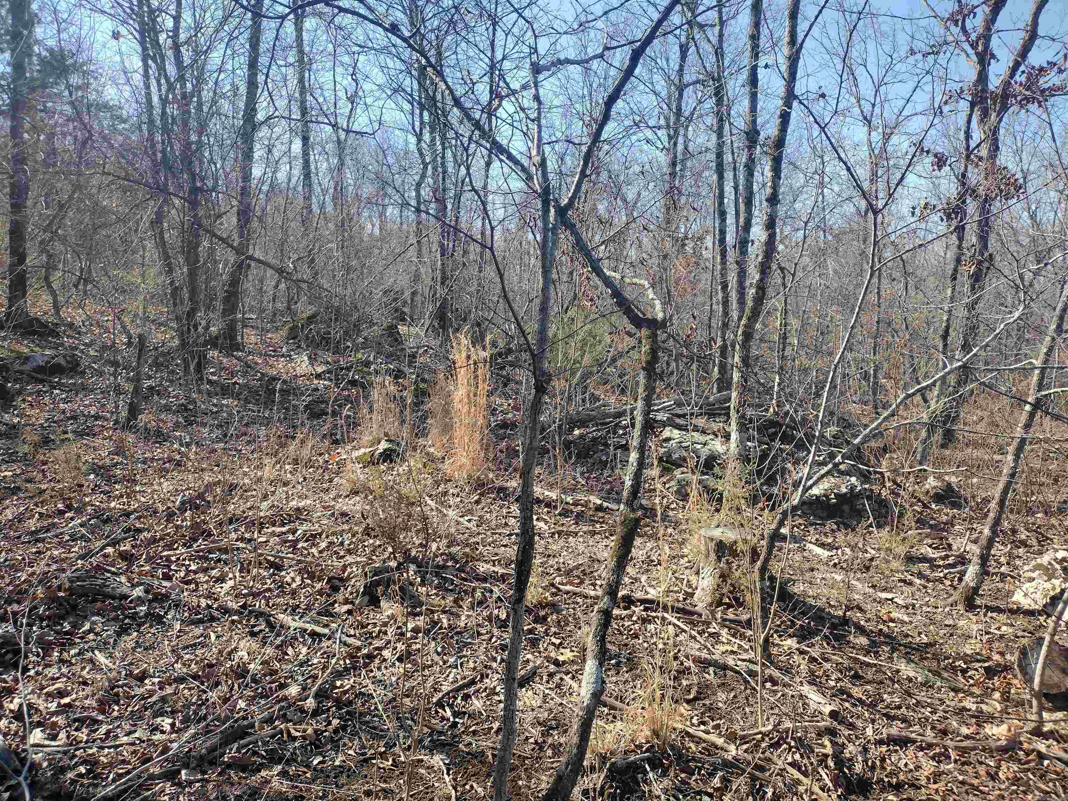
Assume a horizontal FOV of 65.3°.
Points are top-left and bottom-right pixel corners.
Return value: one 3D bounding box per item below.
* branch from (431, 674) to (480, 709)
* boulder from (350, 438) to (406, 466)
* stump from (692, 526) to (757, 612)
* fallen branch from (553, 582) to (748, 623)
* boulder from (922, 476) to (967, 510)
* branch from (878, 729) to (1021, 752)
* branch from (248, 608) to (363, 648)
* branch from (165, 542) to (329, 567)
[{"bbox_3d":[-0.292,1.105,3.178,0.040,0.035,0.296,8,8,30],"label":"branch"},{"bbox_3d":[-1.352,0.441,7.242,0.470,0.240,0.360,0,4,-11],"label":"boulder"},{"bbox_3d":[0.989,0.864,4.309,0.290,0.390,0.290,1,4,0],"label":"stump"},{"bbox_3d":[0.581,1.018,4.251,1.004,0.050,0.080,6,7,19],"label":"fallen branch"},{"bbox_3d":[3.522,0.781,7.141,0.370,0.260,0.330,3,4,26],"label":"boulder"},{"bbox_3d":[1.513,1.228,3.036,0.489,0.040,0.060,4,7,4],"label":"branch"},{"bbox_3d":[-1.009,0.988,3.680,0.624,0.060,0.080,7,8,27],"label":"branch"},{"bbox_3d":[-1.569,0.836,4.604,0.904,0.070,0.150,3,7,-1],"label":"branch"}]

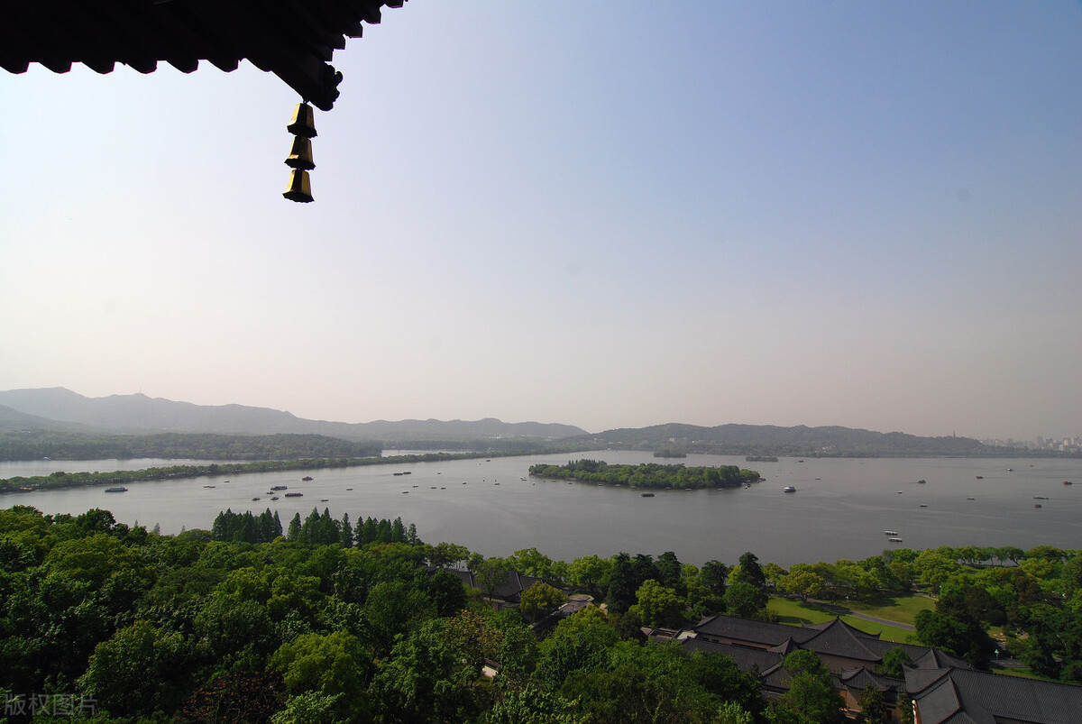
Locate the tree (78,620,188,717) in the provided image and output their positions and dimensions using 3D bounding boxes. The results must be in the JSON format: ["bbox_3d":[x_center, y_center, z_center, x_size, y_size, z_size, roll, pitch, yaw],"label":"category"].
[{"bbox_3d":[-59.865,45.272,80.000,12.832,11.920,12.832,0,-8,0],"label":"tree"}]

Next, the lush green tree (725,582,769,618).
[{"bbox_3d":[72.530,84.460,191.490,15.420,12.690,15.420,0,-9,0],"label":"lush green tree"}]

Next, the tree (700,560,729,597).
[{"bbox_3d":[68.840,86.500,214.780,11.170,15.680,11.170,0,-9,0],"label":"tree"}]

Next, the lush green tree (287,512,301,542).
[{"bbox_3d":[-141.980,98.050,311.780,7.530,22.050,7.530,0,-9,0],"label":"lush green tree"}]

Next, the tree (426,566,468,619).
[{"bbox_3d":[-29.749,74.081,172.896,12.447,16.054,12.447,0,-8,0],"label":"tree"}]

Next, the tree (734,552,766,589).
[{"bbox_3d":[85.340,86.556,220.638,12.216,16.850,12.216,0,-8,0],"label":"tree"}]

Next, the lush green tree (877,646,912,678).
[{"bbox_3d":[91.130,77.980,139.630,8.720,8.890,8.720,0,-9,0],"label":"lush green tree"}]

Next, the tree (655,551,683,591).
[{"bbox_3d":[50.940,85.260,216.230,11.370,18.550,11.370,0,-9,0],"label":"tree"}]

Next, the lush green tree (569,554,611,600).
[{"bbox_3d":[19.490,86.641,219.149,16.713,16.249,16.713,0,-8,0],"label":"lush green tree"}]

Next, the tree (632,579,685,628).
[{"bbox_3d":[38.103,78.484,175.755,15.968,13.989,15.968,0,-8,0],"label":"tree"}]

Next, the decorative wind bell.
[{"bbox_3d":[-2.047,-1.781,4.600,0.237,0.892,0.237,0,-8,0],"label":"decorative wind bell"}]

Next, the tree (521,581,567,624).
[{"bbox_3d":[1.080,82.150,185.580,16.690,13.470,16.690,0,-9,0],"label":"tree"}]

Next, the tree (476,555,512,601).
[{"bbox_3d":[-17.604,81.084,201.688,14.042,16.363,14.042,0,-8,0],"label":"tree"}]

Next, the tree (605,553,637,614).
[{"bbox_3d":[27.948,77.896,189.853,9.955,21.180,9.955,0,-8,0],"label":"tree"}]

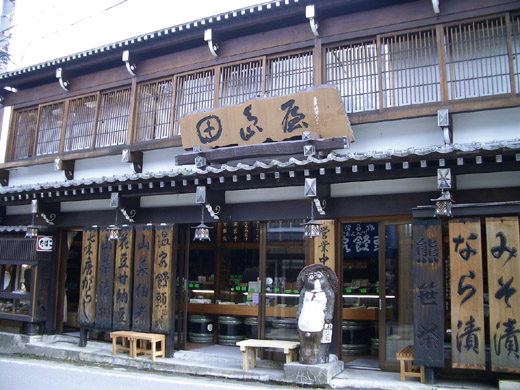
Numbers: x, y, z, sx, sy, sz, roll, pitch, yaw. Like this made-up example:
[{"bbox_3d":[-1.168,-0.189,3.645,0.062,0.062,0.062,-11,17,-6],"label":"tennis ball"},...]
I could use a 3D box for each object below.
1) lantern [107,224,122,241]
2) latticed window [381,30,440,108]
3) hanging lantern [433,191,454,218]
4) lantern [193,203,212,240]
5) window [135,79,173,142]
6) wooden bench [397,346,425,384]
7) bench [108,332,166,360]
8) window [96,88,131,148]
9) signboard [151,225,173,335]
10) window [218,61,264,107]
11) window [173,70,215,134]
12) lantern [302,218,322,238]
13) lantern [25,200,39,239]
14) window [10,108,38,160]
[{"bbox_3d":[-2.535,0.657,9.160,0.275,0.270,0.275,-3,-9,28],"label":"lantern"},{"bbox_3d":[2.229,-1.881,7.832,0.880,1.184,0.070,-3,-9,28],"label":"latticed window"},{"bbox_3d":[2.336,0.134,6.694,0.268,0.340,0.268,-4,-11,27],"label":"hanging lantern"},{"bbox_3d":[-0.899,0.444,8.296,0.330,0.562,0.330,-3,-9,28],"label":"lantern"},{"bbox_3d":[-1.915,-1.533,9.526,0.884,1.185,0.070,-4,-11,27],"label":"window"},{"bbox_3d":[1.998,2.143,6.653,0.350,0.355,0.772,-4,-11,27],"label":"wooden bench"},{"bbox_3d":[-1.940,2.353,8.271,0.934,0.335,0.355,-4,-9,32],"label":"bench"},{"bbox_3d":[-2.973,-1.557,10.631,0.892,1.206,0.070,-3,-9,28],"label":"window"},{"bbox_3d":[-1.584,1.372,8.547,0.365,1.732,0.045,-4,-11,27],"label":"signboard"},{"bbox_3d":[-0.348,-1.646,8.722,0.927,1.185,0.070,-4,-11,27],"label":"window"},{"bbox_3d":[-1.163,-1.589,9.137,0.893,1.185,0.070,-4,-11,27],"label":"window"},{"bbox_3d":[0.750,0.483,7.516,0.268,0.283,0.268,-4,-11,27],"label":"lantern"},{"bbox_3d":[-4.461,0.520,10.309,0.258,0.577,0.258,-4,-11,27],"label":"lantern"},{"bbox_3d":[-5.321,-1.379,11.889,0.819,1.209,0.070,-3,-9,28],"label":"window"}]

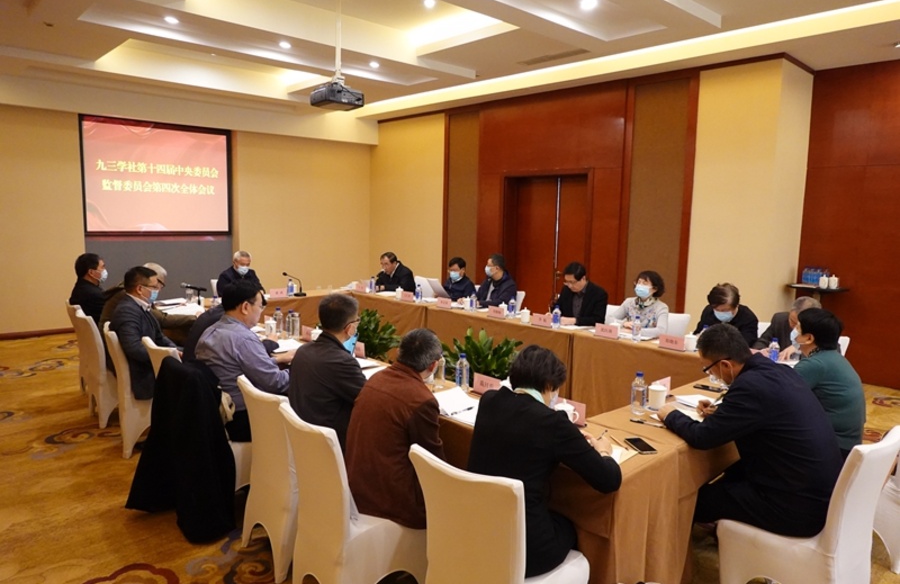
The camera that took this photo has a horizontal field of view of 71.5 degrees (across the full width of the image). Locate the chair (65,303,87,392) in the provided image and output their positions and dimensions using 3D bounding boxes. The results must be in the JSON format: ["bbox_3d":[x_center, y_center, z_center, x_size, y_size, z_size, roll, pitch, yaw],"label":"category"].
[{"bbox_3d":[-3.129,0.513,5.711,0.580,0.910,0.450,-5,9,-44],"label":"chair"}]

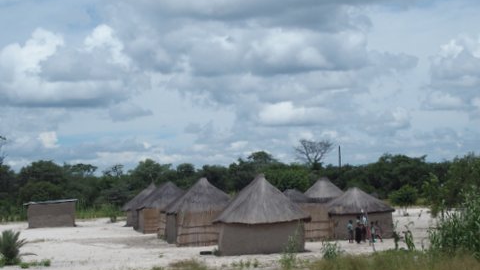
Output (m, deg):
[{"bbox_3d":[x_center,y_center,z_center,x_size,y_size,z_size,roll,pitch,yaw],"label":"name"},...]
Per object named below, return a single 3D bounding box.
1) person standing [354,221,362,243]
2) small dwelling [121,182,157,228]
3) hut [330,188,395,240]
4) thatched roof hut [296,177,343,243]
[{"bbox_3d":[6.777,5.397,60.040,0.500,1.550,0.380,-2,-3,6],"label":"person standing"},{"bbox_3d":[-8.807,6.918,104.107,5.500,4.150,5.500,-2,-3,-5],"label":"small dwelling"},{"bbox_3d":[7.473,4.822,65.383,4.100,3.200,4.100,-2,-3,6],"label":"hut"},{"bbox_3d":[5.312,4.662,67.601,3.800,3.900,3.800,-2,-3,4],"label":"thatched roof hut"}]

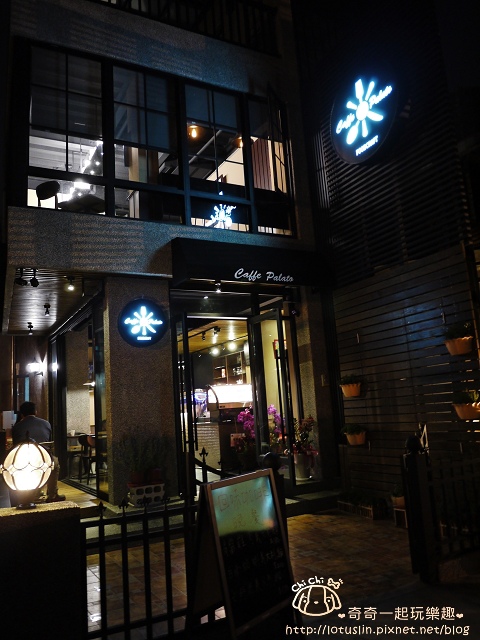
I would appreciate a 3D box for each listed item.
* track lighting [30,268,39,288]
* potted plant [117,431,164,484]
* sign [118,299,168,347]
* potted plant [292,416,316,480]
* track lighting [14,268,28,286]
[{"bbox_3d":[-2.416,-0.489,6.096,0.100,0.230,0.140,2,-12,-28],"label":"track lighting"},{"bbox_3d":[-1.146,1.603,5.992,0.520,0.570,0.400,2,-12,-28],"label":"potted plant"},{"bbox_3d":[-1.210,0.035,6.490,0.600,0.600,0.120,2,-12,-28],"label":"sign"},{"bbox_3d":[0.890,1.773,7.200,0.370,0.820,0.360,-4,-10,-1],"label":"potted plant"},{"bbox_3d":[-2.545,-0.495,6.029,0.160,0.210,0.100,2,-12,-28],"label":"track lighting"}]

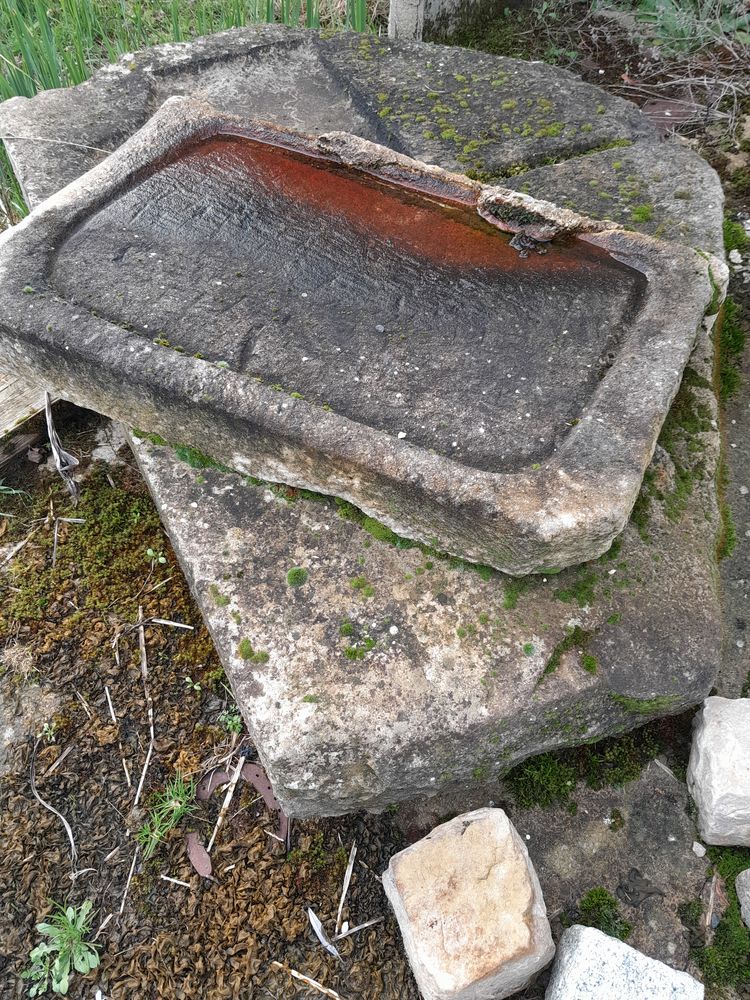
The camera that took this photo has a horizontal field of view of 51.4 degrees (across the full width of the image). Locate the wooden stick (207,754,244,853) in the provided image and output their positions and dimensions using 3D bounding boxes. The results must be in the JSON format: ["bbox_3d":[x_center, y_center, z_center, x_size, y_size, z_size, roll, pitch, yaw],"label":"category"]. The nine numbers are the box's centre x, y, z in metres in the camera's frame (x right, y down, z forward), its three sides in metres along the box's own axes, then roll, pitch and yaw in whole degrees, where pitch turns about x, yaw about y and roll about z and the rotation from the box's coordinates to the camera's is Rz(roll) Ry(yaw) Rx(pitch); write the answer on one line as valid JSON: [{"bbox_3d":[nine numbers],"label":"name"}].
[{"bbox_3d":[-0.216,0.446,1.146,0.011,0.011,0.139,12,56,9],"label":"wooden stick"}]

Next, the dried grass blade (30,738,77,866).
[{"bbox_3d":[-0.474,0.442,1.136,0.032,0.012,0.213,-25,53,-19],"label":"dried grass blade"}]

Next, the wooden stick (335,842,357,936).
[{"bbox_3d":[-0.039,0.538,1.082,0.006,0.010,0.121,10,56,7],"label":"wooden stick"}]

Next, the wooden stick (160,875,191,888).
[{"bbox_3d":[-0.279,0.532,1.089,0.045,0.006,0.005,14,56,10],"label":"wooden stick"}]

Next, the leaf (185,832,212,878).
[{"bbox_3d":[-0.251,0.503,1.107,0.022,0.010,0.067,-28,60,-18],"label":"leaf"}]

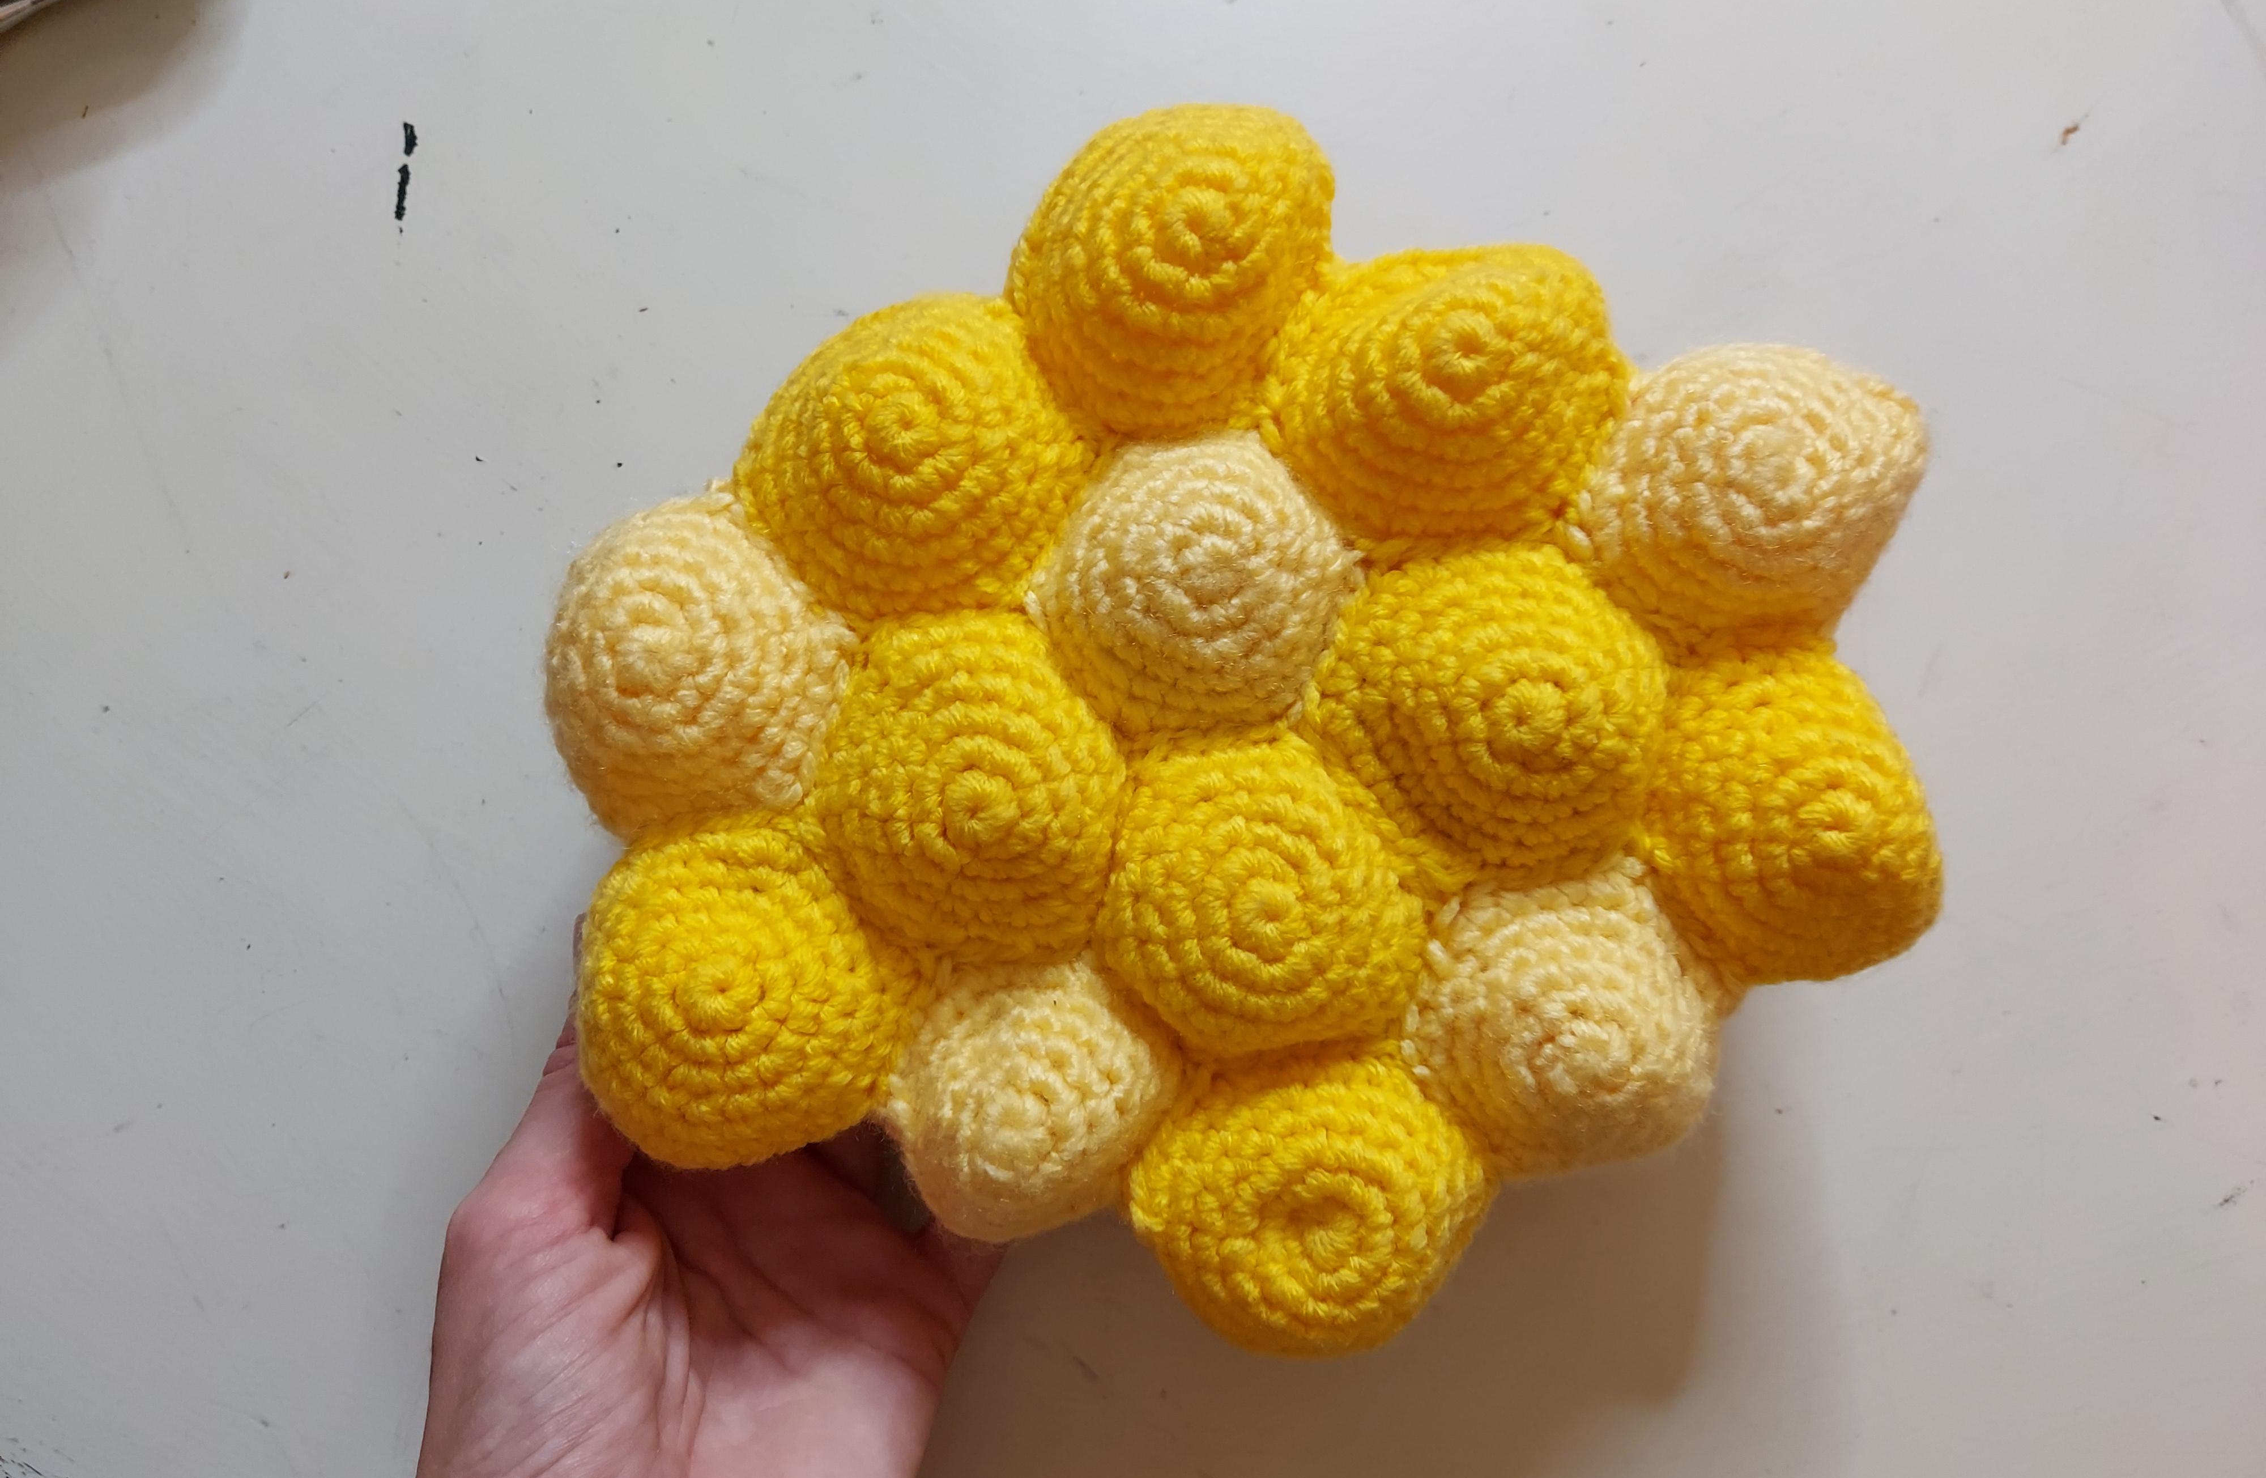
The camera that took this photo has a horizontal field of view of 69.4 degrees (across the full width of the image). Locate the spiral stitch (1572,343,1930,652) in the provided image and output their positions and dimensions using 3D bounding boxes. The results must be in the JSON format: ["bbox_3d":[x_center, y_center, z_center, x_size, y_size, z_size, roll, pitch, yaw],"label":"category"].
[{"bbox_3d":[0.109,-0.043,0.292,0.059,0.037,0.056,0,87,-2],"label":"spiral stitch"}]

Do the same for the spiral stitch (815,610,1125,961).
[{"bbox_3d":[-0.028,0.009,0.290,0.056,0.036,0.061,0,92,-6],"label":"spiral stitch"}]

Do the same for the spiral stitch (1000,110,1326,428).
[{"bbox_3d":[0.007,-0.083,0.292,0.057,0.037,0.058,0,84,-5],"label":"spiral stitch"}]

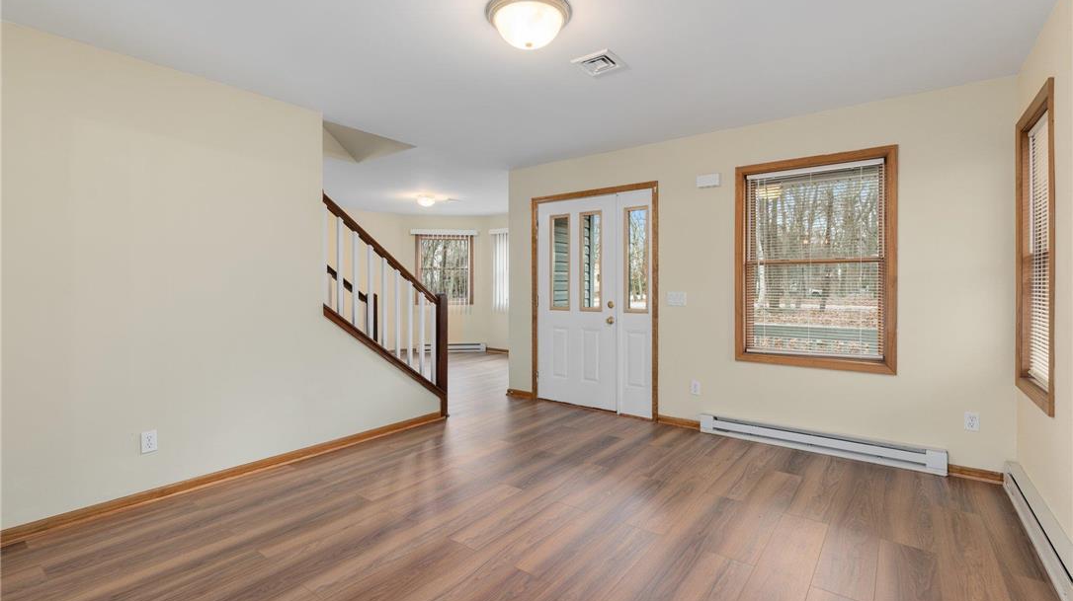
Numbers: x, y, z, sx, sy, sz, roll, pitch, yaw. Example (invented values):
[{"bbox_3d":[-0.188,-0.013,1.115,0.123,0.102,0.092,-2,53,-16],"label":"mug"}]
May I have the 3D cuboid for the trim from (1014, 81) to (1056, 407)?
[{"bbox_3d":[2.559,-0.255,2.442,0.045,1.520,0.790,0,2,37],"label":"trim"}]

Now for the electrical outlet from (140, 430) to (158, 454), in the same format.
[{"bbox_3d":[-2.166,0.792,2.673,0.010,0.117,0.072,0,2,37],"label":"electrical outlet"}]

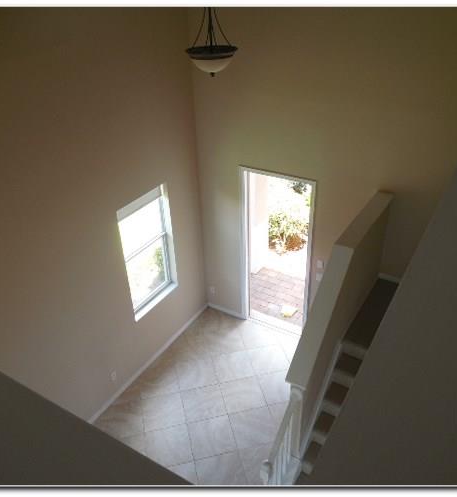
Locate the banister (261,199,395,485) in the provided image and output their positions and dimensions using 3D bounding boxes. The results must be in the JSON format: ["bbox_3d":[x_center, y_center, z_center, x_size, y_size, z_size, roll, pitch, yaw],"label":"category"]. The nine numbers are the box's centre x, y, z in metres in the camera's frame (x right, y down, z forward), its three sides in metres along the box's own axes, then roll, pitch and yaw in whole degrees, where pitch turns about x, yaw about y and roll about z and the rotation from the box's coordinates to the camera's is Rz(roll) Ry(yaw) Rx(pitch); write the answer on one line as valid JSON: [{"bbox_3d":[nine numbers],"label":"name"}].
[{"bbox_3d":[0.992,1.129,4.758,0.190,2.520,2.880,16,36,28],"label":"banister"}]

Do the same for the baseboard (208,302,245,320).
[{"bbox_3d":[-0.057,0.997,7.433,0.670,0.085,0.016,16,36,28],"label":"baseboard"}]

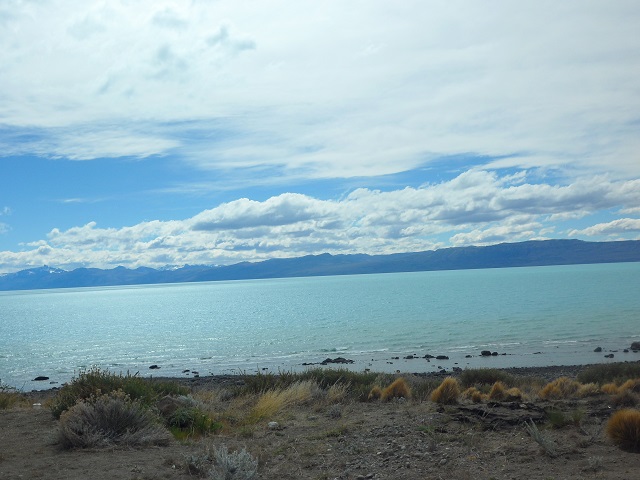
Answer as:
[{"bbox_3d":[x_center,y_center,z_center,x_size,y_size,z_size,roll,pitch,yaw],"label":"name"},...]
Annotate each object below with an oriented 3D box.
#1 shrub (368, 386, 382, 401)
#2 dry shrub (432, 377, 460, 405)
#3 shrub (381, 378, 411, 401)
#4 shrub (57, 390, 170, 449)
[{"bbox_3d":[0.884,2.446,10.900,0.230,0.230,0.220,-3,-3,0],"label":"shrub"},{"bbox_3d":[1.908,2.288,10.400,0.450,0.420,0.430,-3,-3,0],"label":"dry shrub"},{"bbox_3d":[1.203,2.386,10.900,0.470,0.360,0.420,-3,-3,0],"label":"shrub"},{"bbox_3d":[-2.536,2.198,8.400,1.380,0.660,1.150,-3,-3,0],"label":"shrub"}]

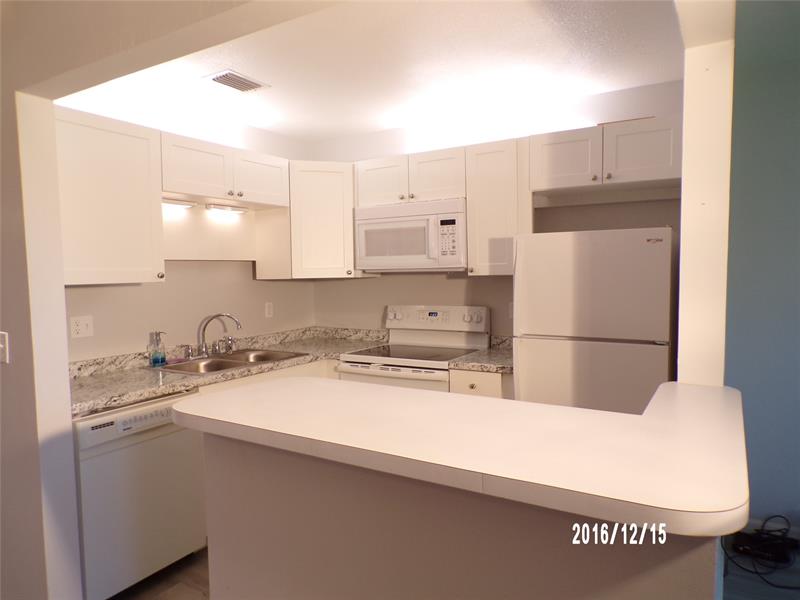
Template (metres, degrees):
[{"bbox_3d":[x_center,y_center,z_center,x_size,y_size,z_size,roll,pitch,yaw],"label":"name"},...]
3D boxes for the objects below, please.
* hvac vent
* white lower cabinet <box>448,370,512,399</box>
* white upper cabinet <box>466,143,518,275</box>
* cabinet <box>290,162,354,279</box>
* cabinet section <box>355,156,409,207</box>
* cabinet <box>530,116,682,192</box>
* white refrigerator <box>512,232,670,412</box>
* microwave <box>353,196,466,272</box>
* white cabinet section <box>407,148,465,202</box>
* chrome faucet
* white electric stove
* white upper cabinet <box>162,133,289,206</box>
[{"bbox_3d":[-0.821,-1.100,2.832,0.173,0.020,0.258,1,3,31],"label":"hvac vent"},{"bbox_3d":[0.594,0.800,3.211,0.353,0.876,0.630,1,4,31],"label":"white lower cabinet"},{"bbox_3d":[0.606,-0.520,3.283,0.311,0.755,0.331,1,3,31],"label":"white upper cabinet"},{"bbox_3d":[-0.562,-0.537,3.832,0.450,0.753,0.450,-2,3,-13],"label":"cabinet"},{"bbox_3d":[-0.037,-0.770,3.714,0.424,0.298,0.320,1,4,32],"label":"cabinet section"},{"bbox_3d":[1.117,-0.742,2.957,0.758,0.294,0.331,1,3,31],"label":"cabinet"},{"bbox_3d":[1.039,0.462,2.853,0.693,1.580,0.715,1,4,31],"label":"white refrigerator"},{"bbox_3d":[0.139,-0.394,3.539,0.760,0.407,0.395,1,3,31],"label":"microwave"},{"bbox_3d":[0.307,-0.763,3.498,0.388,0.298,0.320,1,4,32],"label":"white cabinet section"},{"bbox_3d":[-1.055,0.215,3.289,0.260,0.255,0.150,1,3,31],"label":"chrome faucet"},{"bbox_3d":[0.111,0.649,3.447,0.756,1.185,0.670,1,3,31],"label":"white electric stove"},{"bbox_3d":[-1.091,-0.723,3.248,0.328,0.298,0.918,1,4,31],"label":"white upper cabinet"}]

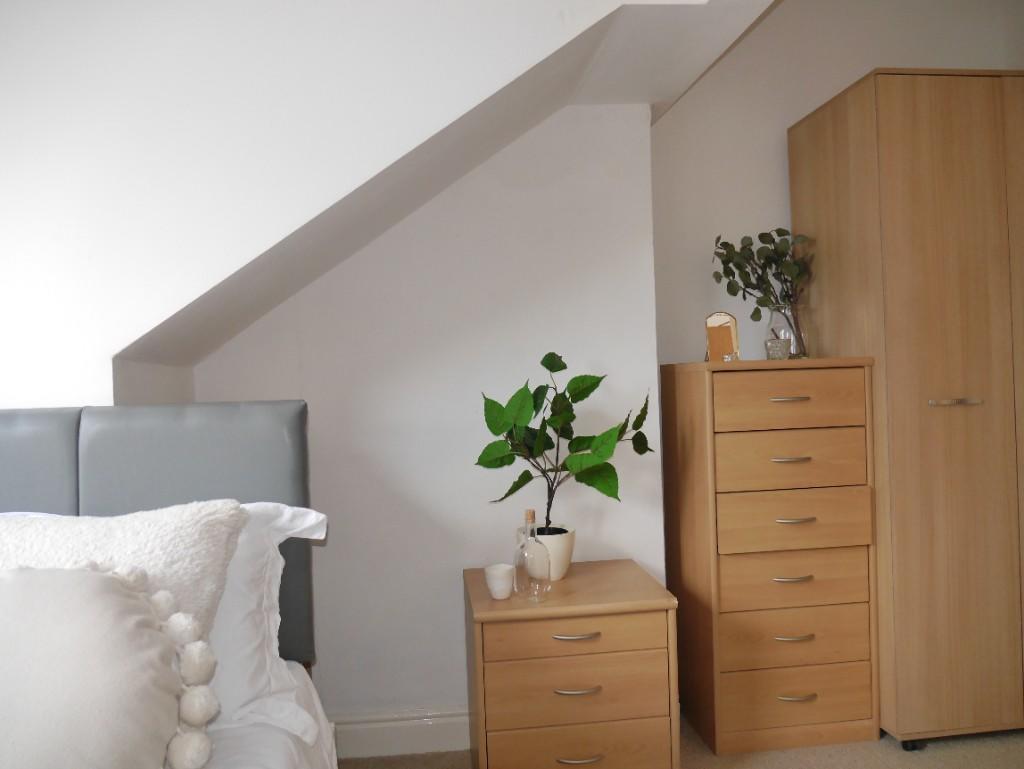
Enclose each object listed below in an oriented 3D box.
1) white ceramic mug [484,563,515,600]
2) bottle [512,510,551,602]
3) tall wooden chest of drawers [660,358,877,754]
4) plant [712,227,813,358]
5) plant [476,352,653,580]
[{"bbox_3d":[-0.030,0.492,2.086,0.075,0.084,0.075,-2,1,-6],"label":"white ceramic mug"},{"bbox_3d":[0.047,0.417,2.075,0.094,0.228,0.090,-2,1,-6],"label":"bottle"},{"bbox_3d":[0.777,0.481,2.558,0.494,1.100,0.439,-2,1,-7],"label":"tall wooden chest of drawers"},{"bbox_3d":[0.779,-0.273,2.576,0.295,0.405,0.235,-2,1,-7],"label":"plant"},{"bbox_3d":[0.129,0.224,2.239,0.455,0.605,0.360,-2,1,-6],"label":"plant"}]

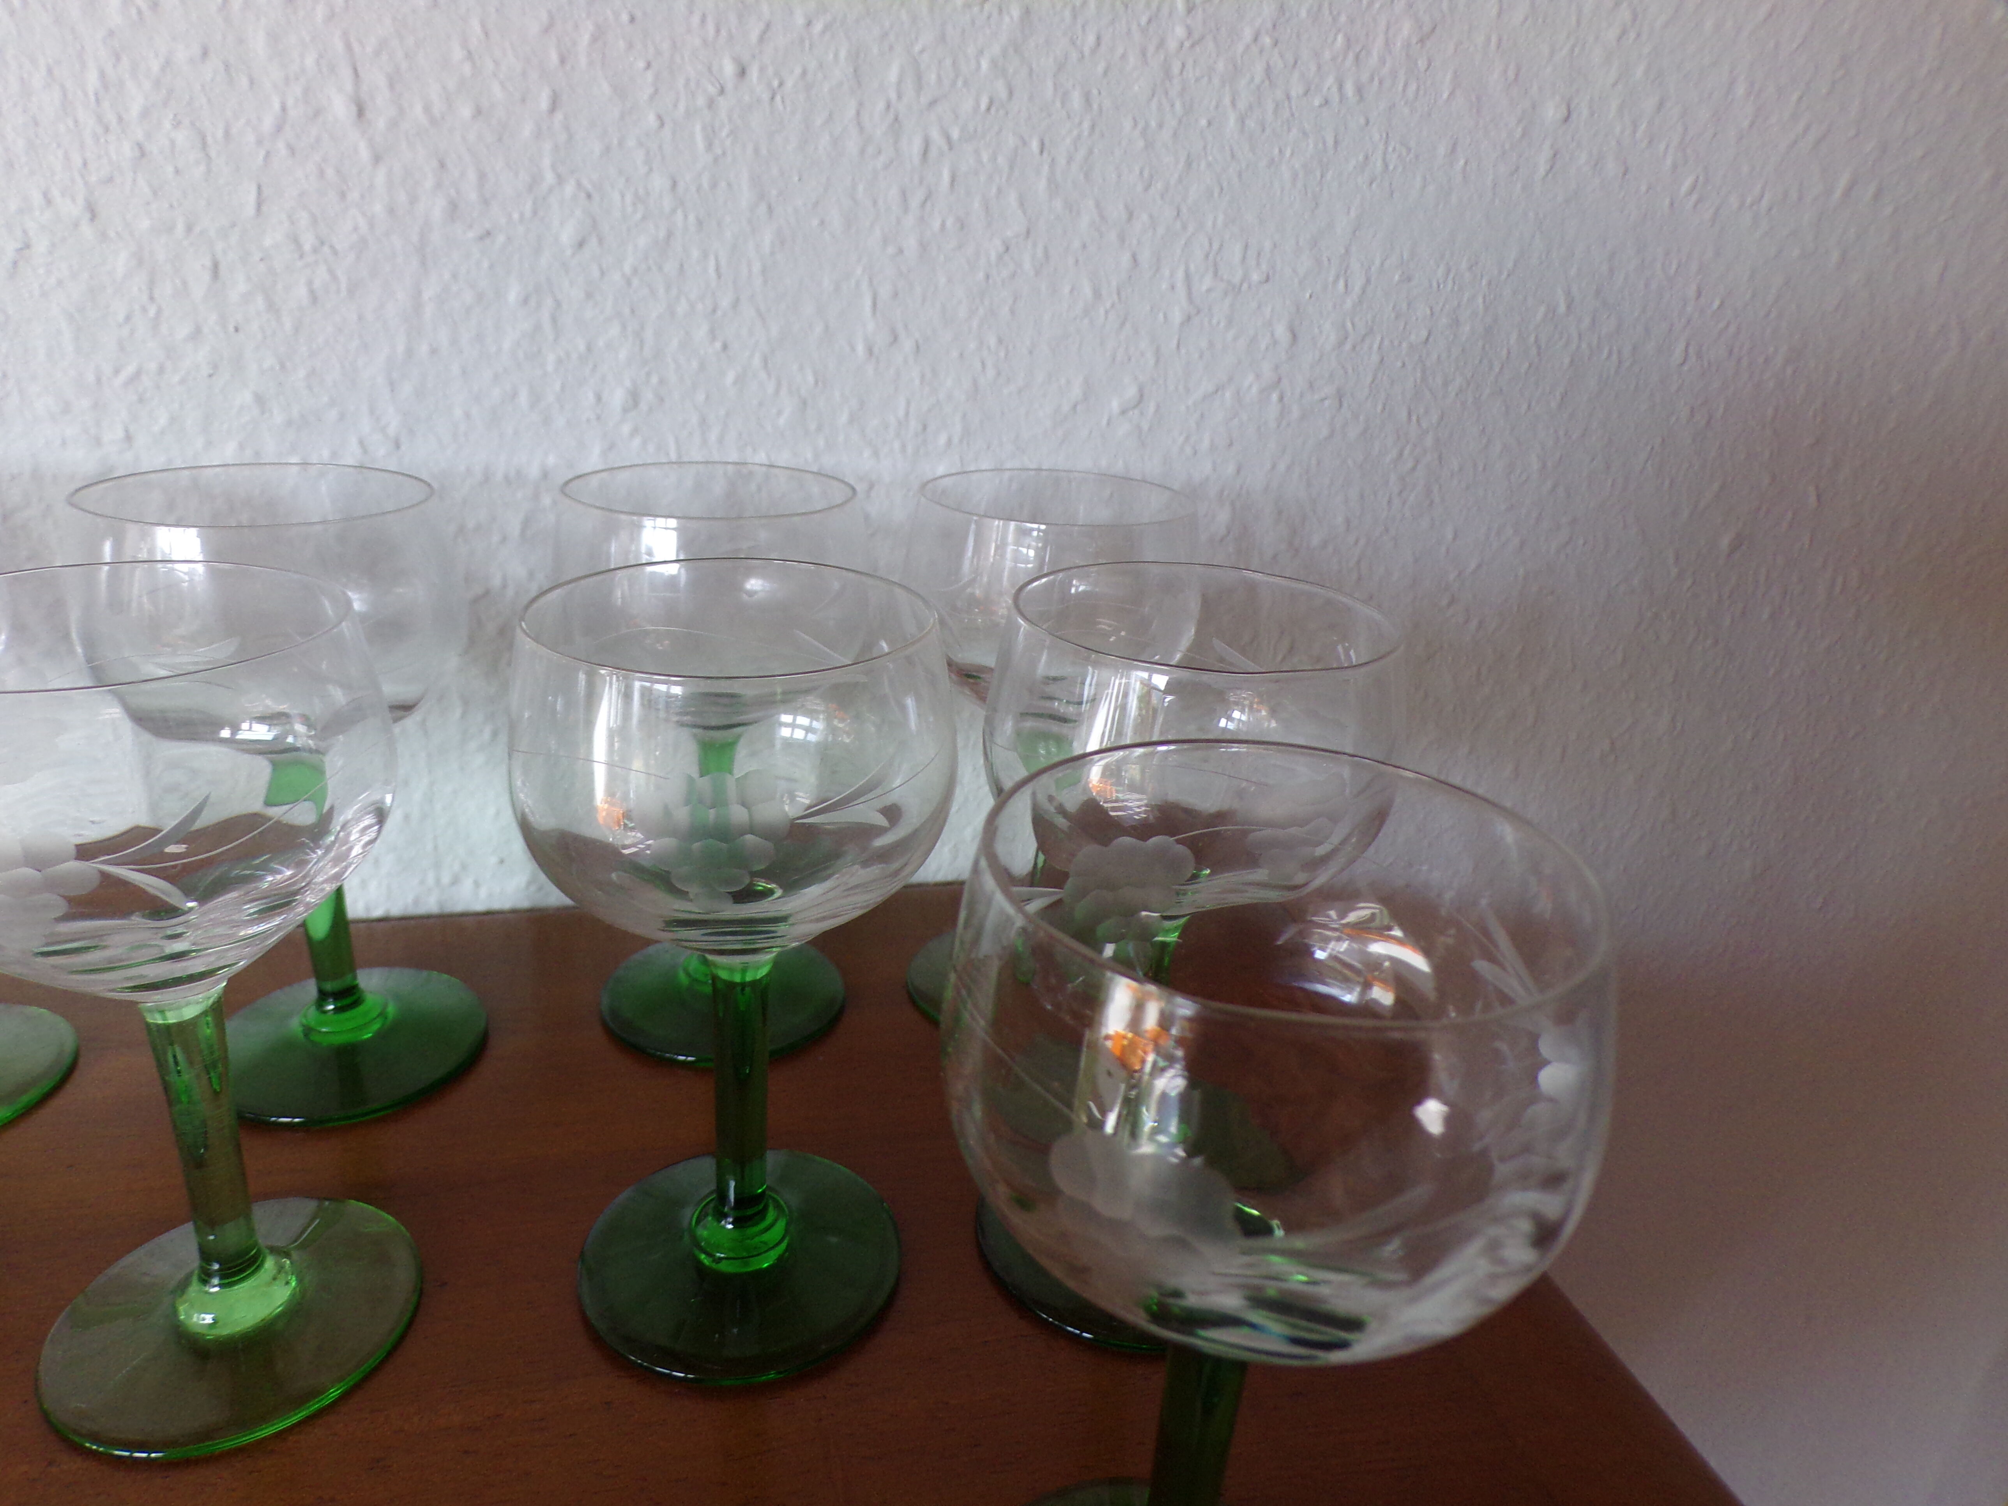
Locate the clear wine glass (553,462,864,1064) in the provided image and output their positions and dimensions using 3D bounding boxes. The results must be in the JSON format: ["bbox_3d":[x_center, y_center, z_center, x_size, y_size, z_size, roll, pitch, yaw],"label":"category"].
[{"bbox_3d":[-0.071,0.002,0.349,0.076,0.138,0.076,3,22,0],"label":"clear wine glass"}]

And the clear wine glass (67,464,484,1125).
[{"bbox_3d":[-0.159,0.009,0.319,0.076,0.138,0.076,3,22,0],"label":"clear wine glass"}]

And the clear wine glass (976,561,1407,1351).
[{"bbox_3d":[0.032,0.040,0.271,0.076,0.138,0.076,3,22,0],"label":"clear wine glass"}]

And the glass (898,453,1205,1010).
[{"bbox_3d":[0.009,0.001,0.362,0.076,0.138,0.076,3,22,0],"label":"glass"}]

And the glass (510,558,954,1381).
[{"bbox_3d":[-0.049,0.040,0.259,0.076,0.138,0.076,3,22,0],"label":"glass"}]

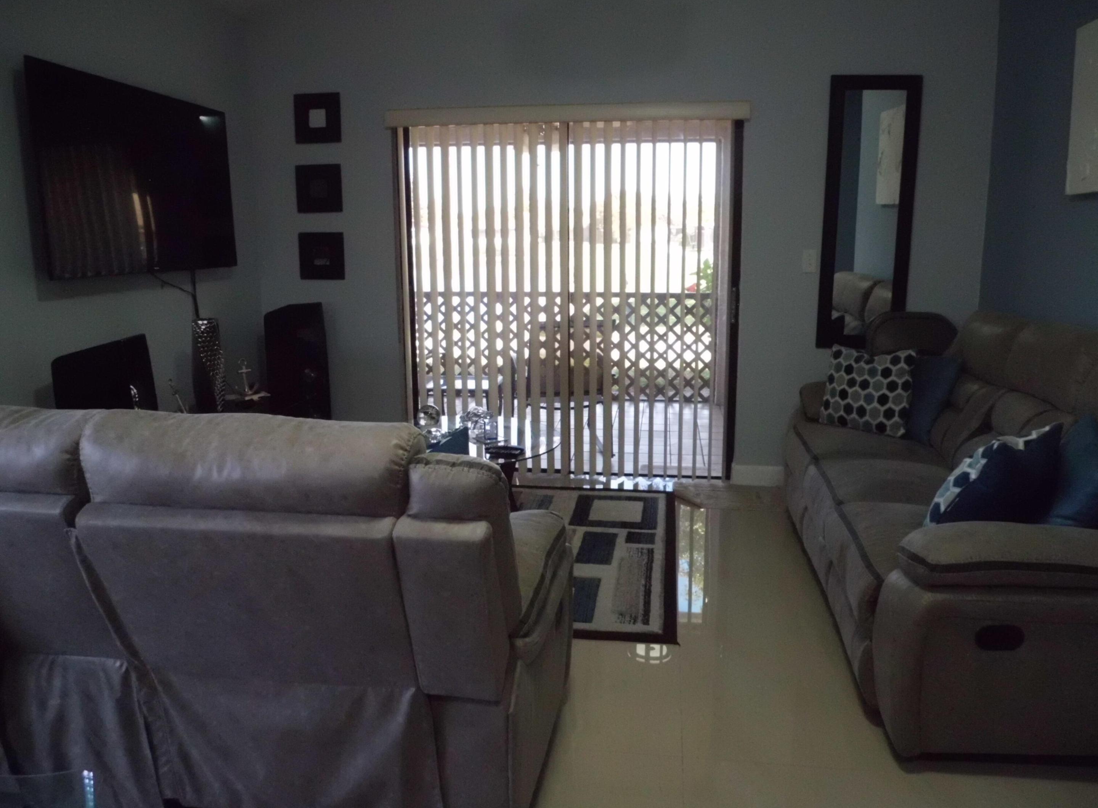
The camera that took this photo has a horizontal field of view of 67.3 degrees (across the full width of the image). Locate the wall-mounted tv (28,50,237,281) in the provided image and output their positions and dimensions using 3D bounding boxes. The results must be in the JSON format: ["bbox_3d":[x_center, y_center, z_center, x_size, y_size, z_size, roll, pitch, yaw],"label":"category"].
[{"bbox_3d":[-1.708,-0.940,3.502,0.055,0.749,1.306,1,11,8],"label":"wall-mounted tv"}]

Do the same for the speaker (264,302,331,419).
[{"bbox_3d":[-1.363,-0.057,4.510,0.305,0.985,0.200,10,16,43],"label":"speaker"}]

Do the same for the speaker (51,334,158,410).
[{"bbox_3d":[-1.582,0.243,3.025,0.305,0.985,0.200,-2,12,-10],"label":"speaker"}]

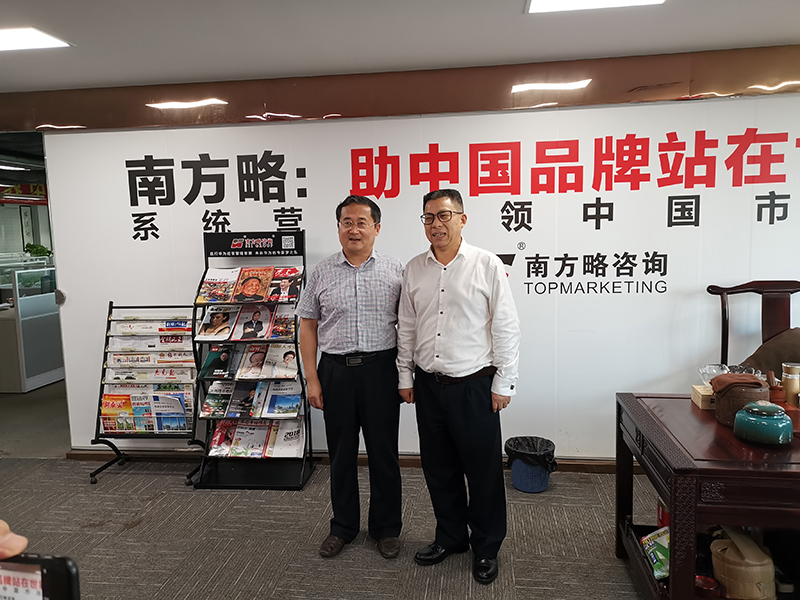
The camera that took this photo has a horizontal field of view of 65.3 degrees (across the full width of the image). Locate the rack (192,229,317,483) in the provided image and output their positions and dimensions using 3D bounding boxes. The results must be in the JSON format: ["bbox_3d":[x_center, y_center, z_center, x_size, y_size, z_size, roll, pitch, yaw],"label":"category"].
[{"bbox_3d":[-0.925,0.358,3.877,0.670,1.550,0.395,-1,7,8],"label":"rack"}]

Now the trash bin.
[{"bbox_3d":[0.786,0.979,3.730,0.290,0.258,0.285,-1,7,8],"label":"trash bin"}]

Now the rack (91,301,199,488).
[{"bbox_3d":[-1.615,0.581,3.978,0.670,1.122,0.370,-1,7,8],"label":"rack"}]

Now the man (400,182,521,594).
[{"bbox_3d":[0.273,0.366,2.811,0.570,1.715,0.360,2,7,28],"label":"man"}]

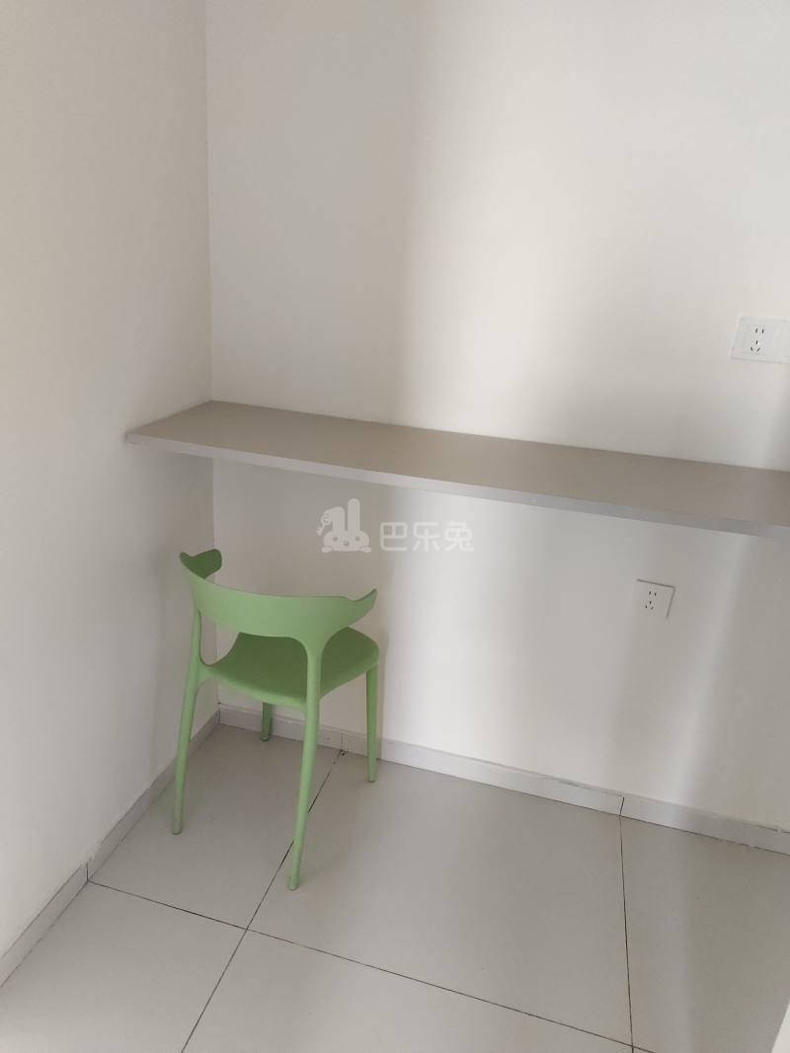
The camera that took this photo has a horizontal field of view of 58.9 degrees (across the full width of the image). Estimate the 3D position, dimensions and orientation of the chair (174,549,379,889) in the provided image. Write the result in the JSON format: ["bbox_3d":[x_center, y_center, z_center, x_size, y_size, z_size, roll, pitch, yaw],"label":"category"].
[{"bbox_3d":[-0.279,0.406,1.745,0.450,0.705,0.460,13,22,21],"label":"chair"}]

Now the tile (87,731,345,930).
[{"bbox_3d":[-0.432,0.748,1.848,0.398,0.013,0.629,9,21,12],"label":"tile"}]

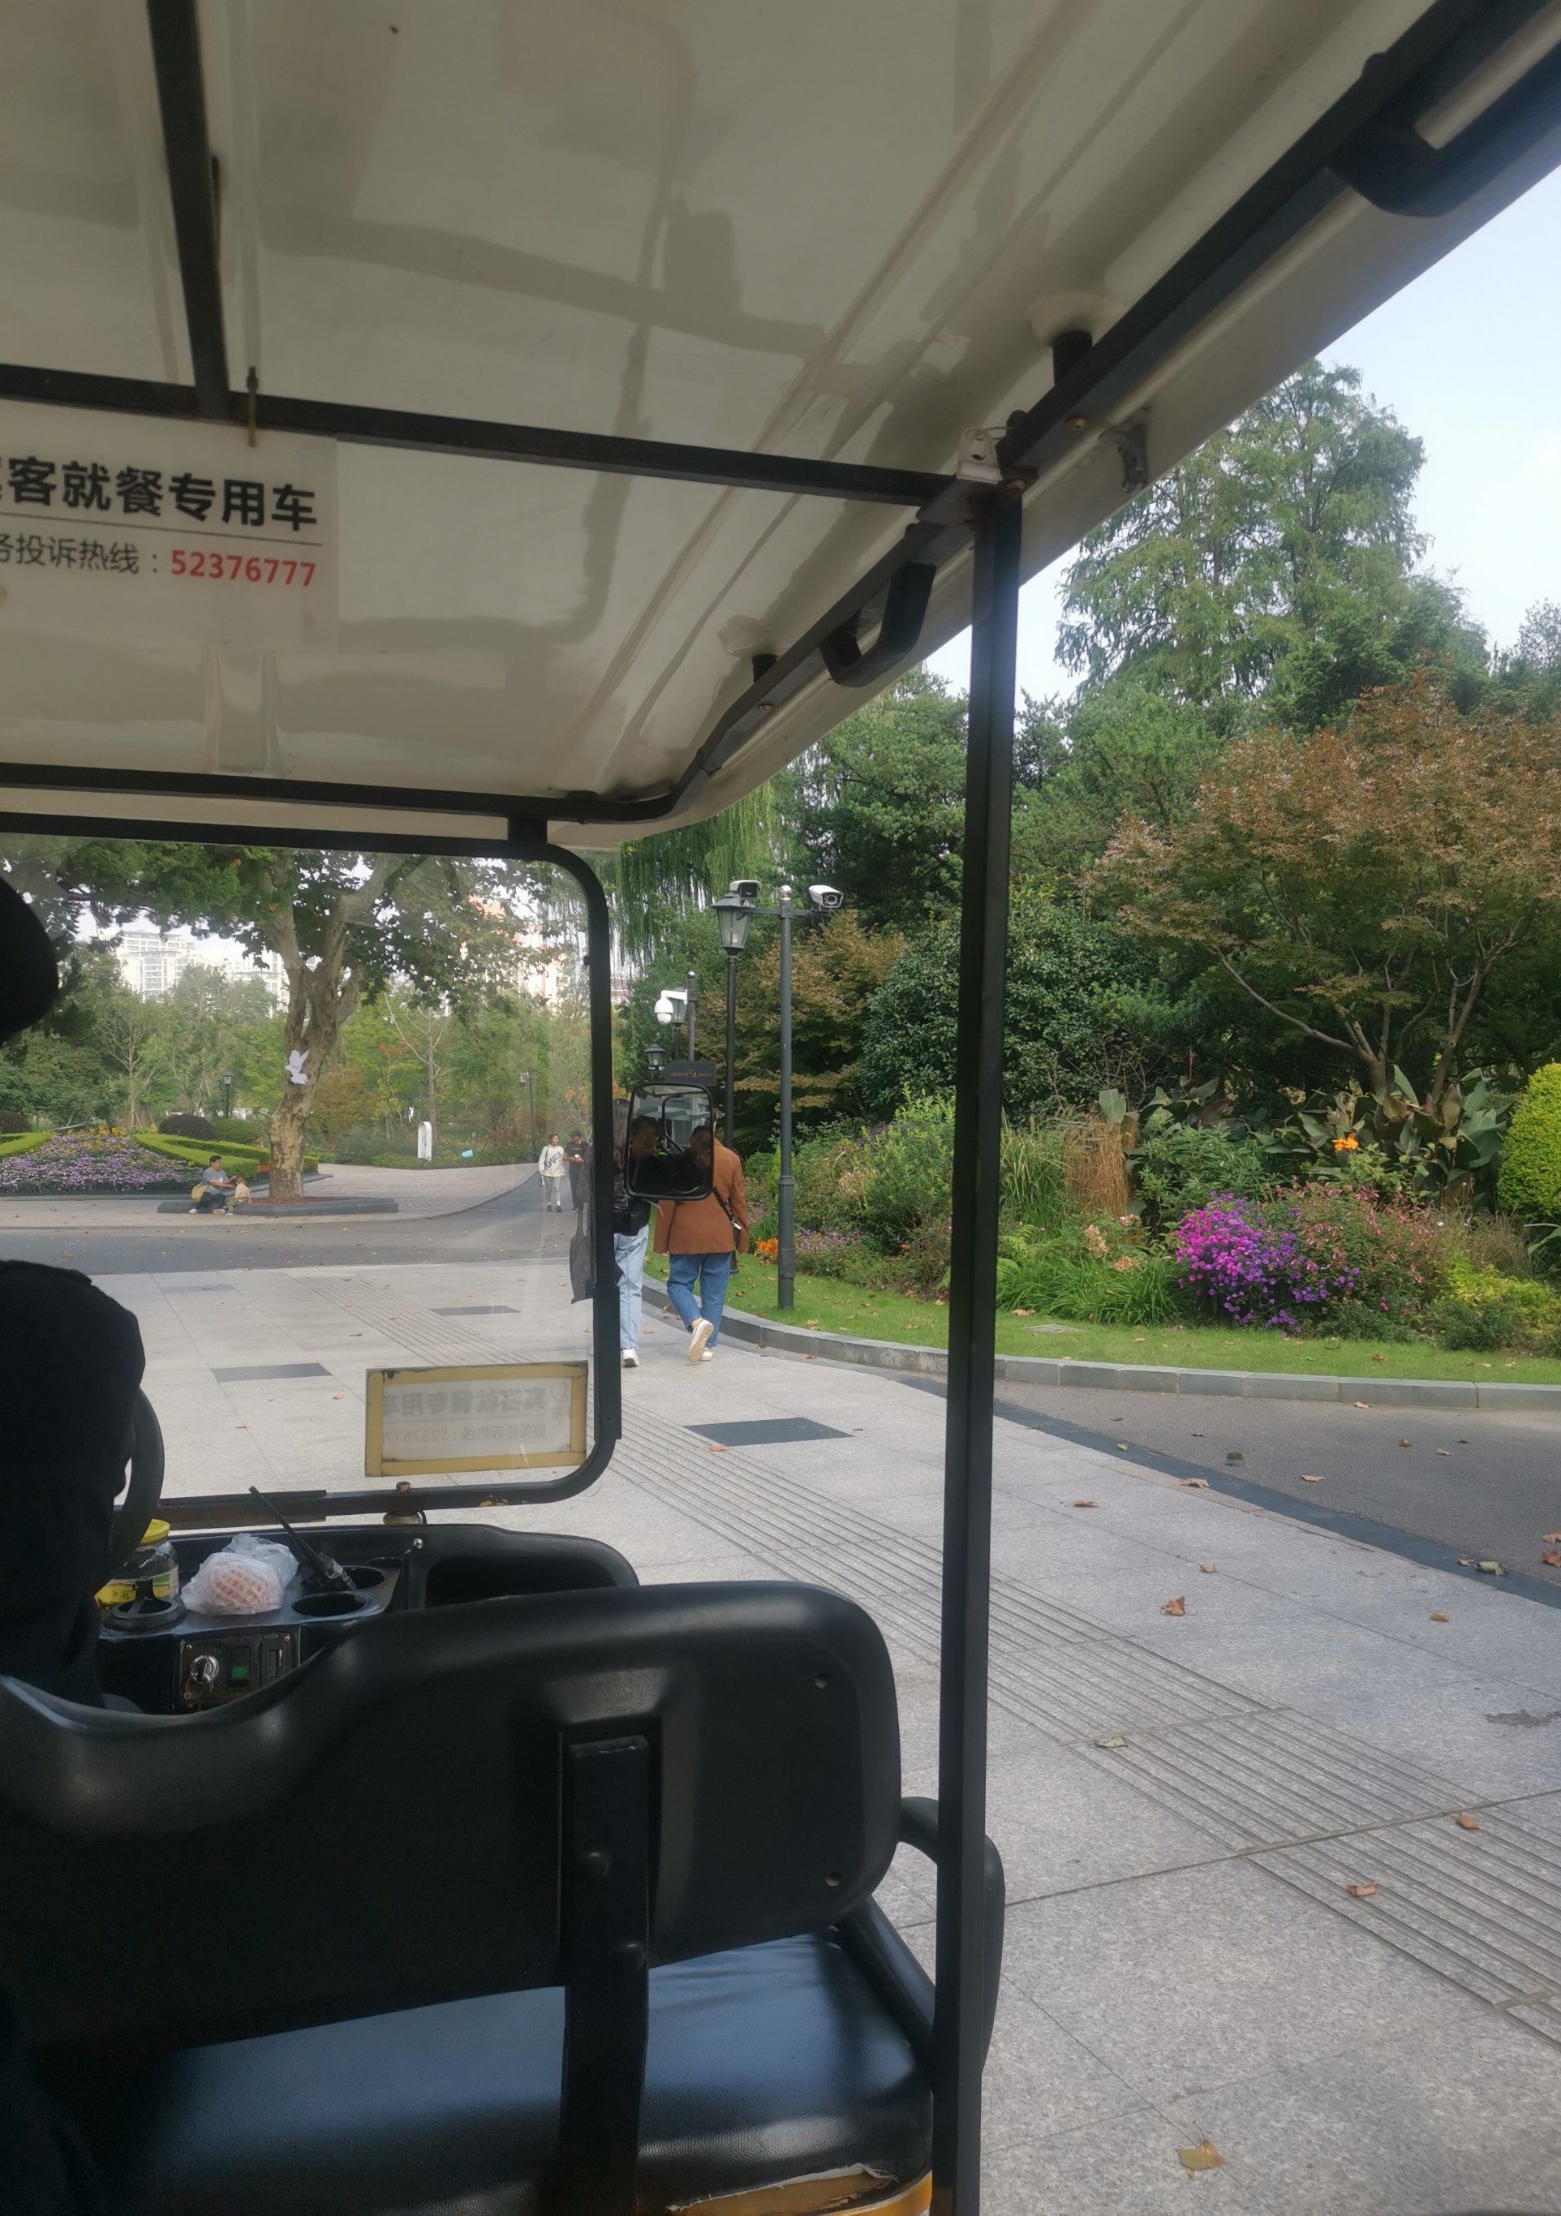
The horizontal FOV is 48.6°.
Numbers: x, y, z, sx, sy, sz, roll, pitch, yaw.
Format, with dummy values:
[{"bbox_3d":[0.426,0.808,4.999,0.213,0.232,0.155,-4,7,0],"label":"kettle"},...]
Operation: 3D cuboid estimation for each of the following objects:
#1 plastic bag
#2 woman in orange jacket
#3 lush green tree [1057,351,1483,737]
[{"bbox_3d":[-0.587,0.508,1.880,0.130,0.080,0.110,0,-1,-18],"label":"plastic bag"},{"bbox_3d":[-0.470,0.695,10.200,0.560,1.580,0.480,0,-1,-6],"label":"woman in orange jacket"},{"bbox_3d":[8.200,-5.450,29.000,7.200,14.300,6.600,-1,-1,16],"label":"lush green tree"}]

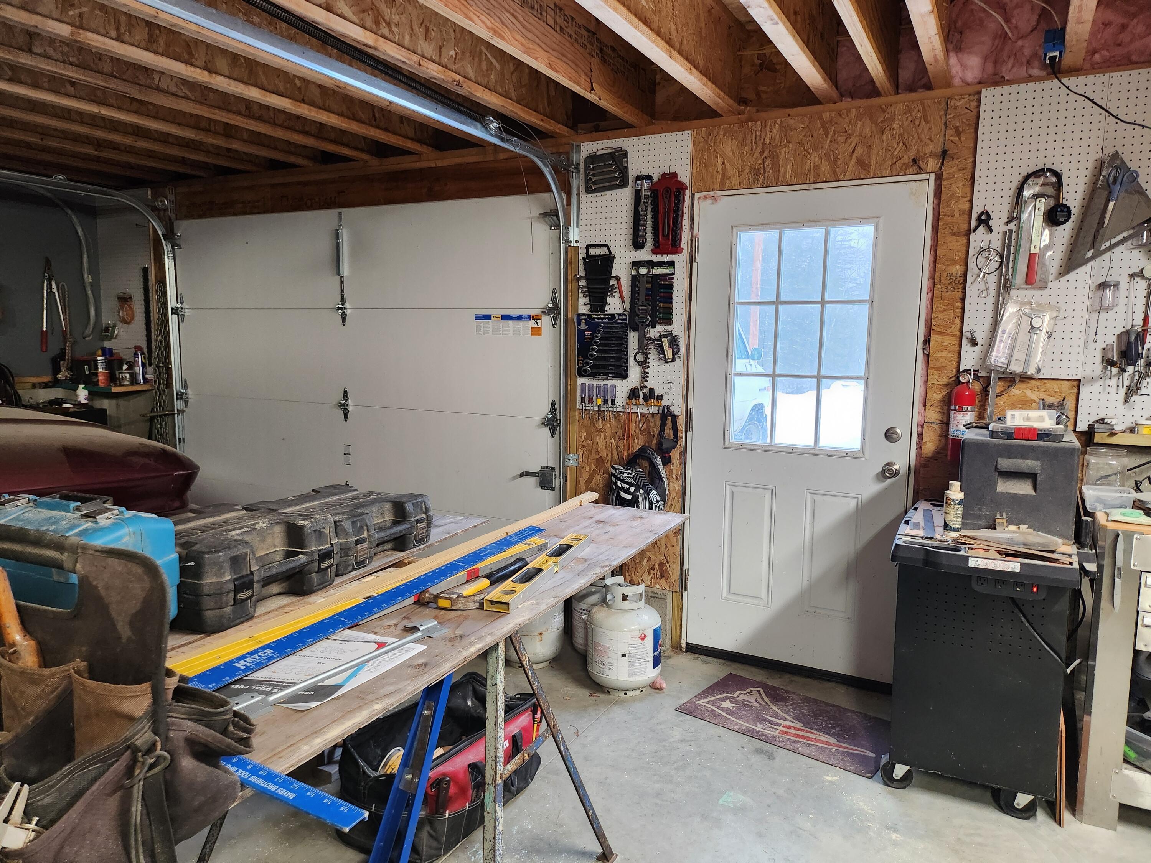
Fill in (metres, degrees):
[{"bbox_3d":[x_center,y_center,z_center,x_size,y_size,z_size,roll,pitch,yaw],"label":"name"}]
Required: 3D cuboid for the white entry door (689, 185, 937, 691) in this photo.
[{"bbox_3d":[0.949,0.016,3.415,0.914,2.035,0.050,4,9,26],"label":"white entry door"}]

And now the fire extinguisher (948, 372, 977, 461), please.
[{"bbox_3d":[1.457,-0.059,3.005,0.090,0.350,0.100,4,9,27],"label":"fire extinguisher"}]

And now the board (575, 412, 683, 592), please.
[{"bbox_3d":[0.242,0.317,3.768,0.535,0.830,0.020,4,9,27],"label":"board"}]

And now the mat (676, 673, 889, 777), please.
[{"bbox_3d":[0.850,1.127,3.133,0.768,0.008,0.453,7,10,38],"label":"mat"}]

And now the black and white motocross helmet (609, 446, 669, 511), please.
[{"bbox_3d":[0.274,0.262,3.554,0.245,0.350,0.270,5,20,26],"label":"black and white motocross helmet"}]

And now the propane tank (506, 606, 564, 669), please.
[{"bbox_3d":[-0.207,0.811,3.600,0.310,0.450,0.310,0,8,0],"label":"propane tank"}]

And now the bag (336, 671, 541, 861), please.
[{"bbox_3d":[-0.407,1.053,2.575,0.330,0.290,0.600,4,9,26],"label":"bag"}]

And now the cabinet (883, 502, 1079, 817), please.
[{"bbox_3d":[1.369,0.739,2.752,0.510,0.845,0.730,4,9,27],"label":"cabinet"}]

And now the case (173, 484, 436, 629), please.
[{"bbox_3d":[-0.710,0.276,1.998,0.315,0.160,0.770,4,9,27],"label":"case"}]

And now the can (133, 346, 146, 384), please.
[{"bbox_3d":[-2.847,-0.430,5.204,0.066,0.243,0.066,-2,8,-18],"label":"can"}]

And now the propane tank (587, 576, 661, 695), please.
[{"bbox_3d":[0.207,0.854,3.322,0.310,0.450,0.310,0,8,0],"label":"propane tank"}]

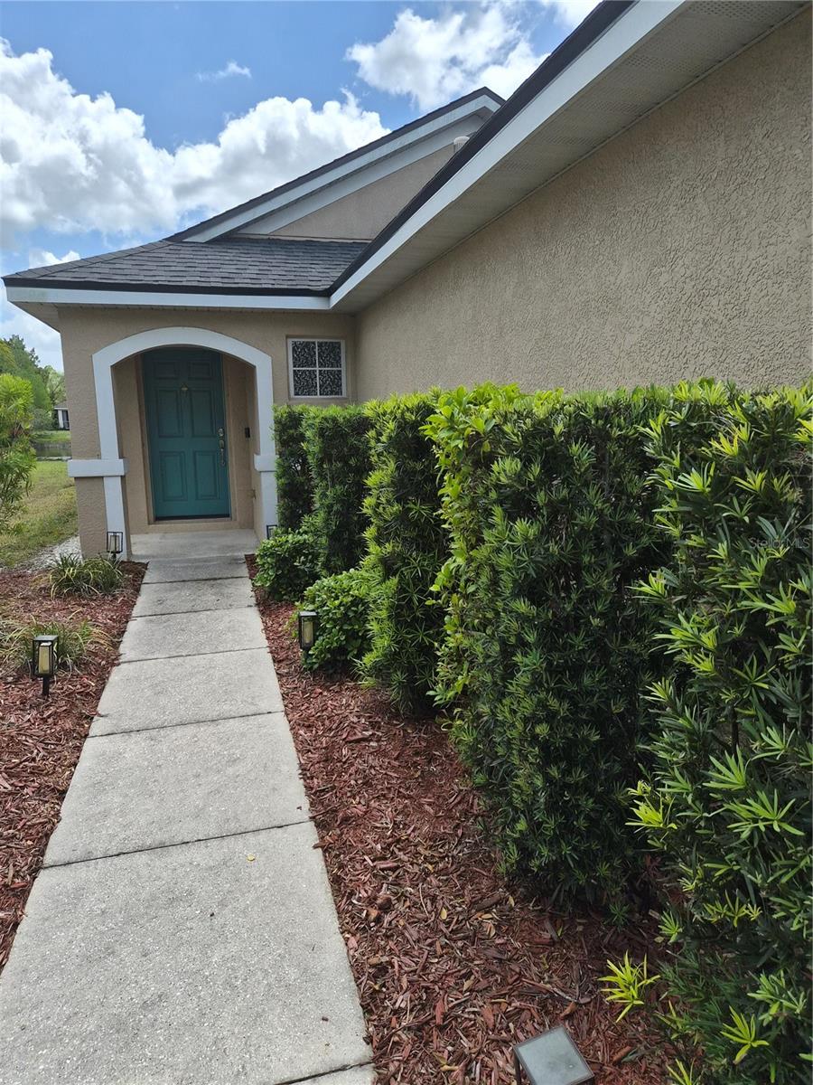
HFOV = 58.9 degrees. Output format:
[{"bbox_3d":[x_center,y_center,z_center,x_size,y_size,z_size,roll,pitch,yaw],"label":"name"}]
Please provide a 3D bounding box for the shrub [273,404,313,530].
[{"bbox_3d":[-0.959,-0.552,7.083,0.560,1.510,0.850,-3,11,-15],"label":"shrub"}]

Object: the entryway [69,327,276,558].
[{"bbox_3d":[-2.244,-1.022,7.480,1.762,2.326,0.120,-3,11,-15],"label":"entryway"}]

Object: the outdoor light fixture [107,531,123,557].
[{"bbox_3d":[-2.860,0.063,7.113,0.115,0.335,0.115,-3,11,-15],"label":"outdoor light fixture"}]

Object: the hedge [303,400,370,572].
[{"bbox_3d":[-0.436,-0.265,5.489,0.560,1.500,0.950,-3,11,-15],"label":"hedge"}]

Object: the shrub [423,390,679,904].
[{"bbox_3d":[0.473,0.222,2.622,0.530,1.540,1.140,-3,11,-15],"label":"shrub"}]

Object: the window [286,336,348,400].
[{"bbox_3d":[-0.956,-1.865,7.739,0.602,0.617,0.080,-3,11,-15],"label":"window"}]

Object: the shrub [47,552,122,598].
[{"bbox_3d":[-2.721,0.256,6.135,0.560,0.300,0.520,-3,11,-15],"label":"shrub"}]

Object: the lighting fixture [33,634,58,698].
[{"bbox_3d":[-1.910,0.654,3.791,0.105,0.330,0.105,-3,11,-15],"label":"lighting fixture"}]

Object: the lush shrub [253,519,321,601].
[{"bbox_3d":[-0.984,0.122,5.944,0.530,0.590,0.530,-3,11,-15],"label":"lush shrub"}]

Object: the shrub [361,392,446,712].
[{"bbox_3d":[0.122,0.033,3.844,0.620,1.570,0.680,-4,10,-15],"label":"shrub"}]

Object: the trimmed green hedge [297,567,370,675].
[{"bbox_3d":[-0.416,0.433,4.324,0.500,0.540,0.510,-3,11,-15],"label":"trimmed green hedge"}]

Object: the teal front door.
[{"bbox_3d":[-2.742,-1.338,9.051,0.929,2.116,0.070,-3,11,-15],"label":"teal front door"}]

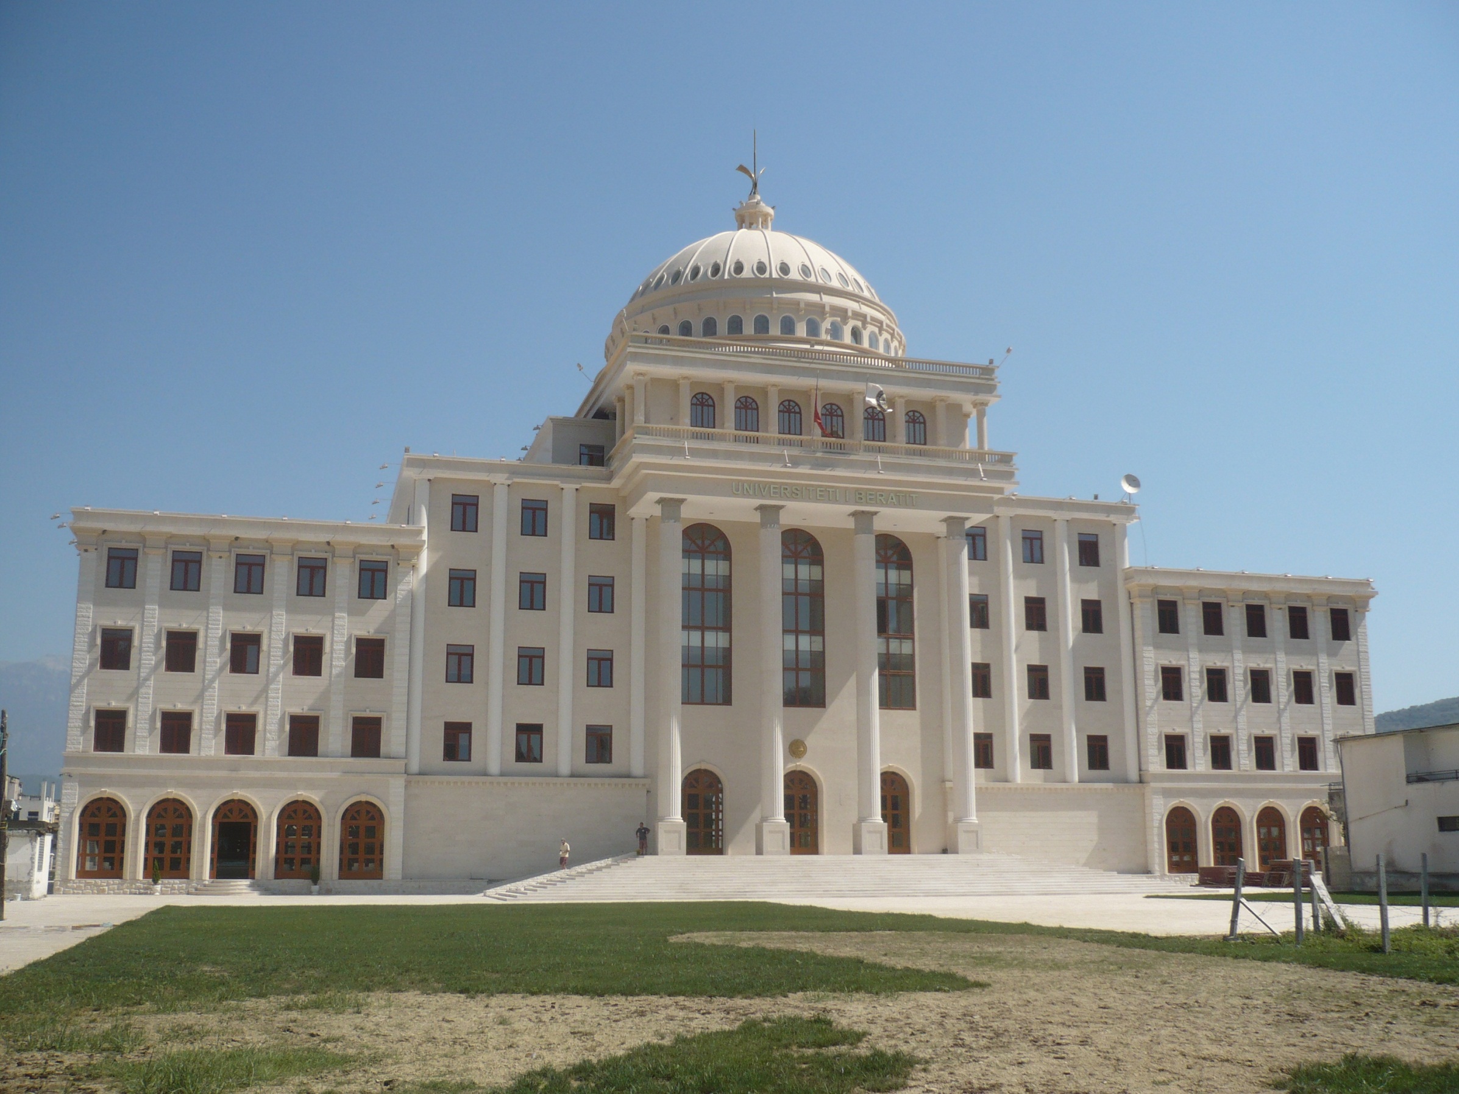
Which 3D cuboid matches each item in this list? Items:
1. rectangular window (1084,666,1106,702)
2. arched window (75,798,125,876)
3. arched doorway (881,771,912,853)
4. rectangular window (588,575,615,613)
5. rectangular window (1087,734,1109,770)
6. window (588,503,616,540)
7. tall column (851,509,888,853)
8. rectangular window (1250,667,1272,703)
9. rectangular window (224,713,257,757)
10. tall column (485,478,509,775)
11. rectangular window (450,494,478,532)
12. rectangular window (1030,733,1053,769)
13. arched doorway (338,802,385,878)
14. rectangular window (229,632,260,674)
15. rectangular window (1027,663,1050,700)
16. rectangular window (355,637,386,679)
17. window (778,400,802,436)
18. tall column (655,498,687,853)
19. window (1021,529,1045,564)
[{"bbox_3d":[23.129,8.655,93.349,1.551,2.211,0.200,3,-12,-15],"label":"rectangular window"},{"bbox_3d":[-31.920,14.759,74.907,2.280,4.100,0.250,3,-12,-15],"label":"arched window"},{"bbox_3d":[9.466,15.613,86.573,2.481,4.768,0.300,3,-12,-16],"label":"arched doorway"},{"bbox_3d":[-7.627,2.809,87.588,1.523,2.173,0.200,3,-11,-16],"label":"rectangular window"},{"bbox_3d":[22.433,12.511,89.593,1.436,2.085,0.180,3,-12,-15],"label":"rectangular window"},{"bbox_3d":[-7.476,-1.504,86.688,1.551,2.211,0.200,3,-12,-15],"label":"window"},{"bbox_3d":[7.803,7.555,83.221,1.520,19.330,1.520,3,-12,-15],"label":"tall column"},{"bbox_3d":[34.305,8.944,95.275,1.490,2.140,0.200,3,-12,-15],"label":"rectangular window"},{"bbox_3d":[-25.771,9.882,77.745,1.490,2.140,0.200,3,-12,-15],"label":"rectangular window"},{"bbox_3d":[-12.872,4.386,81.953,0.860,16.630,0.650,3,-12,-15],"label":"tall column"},{"bbox_3d":[-14.843,-1.862,83.003,1.464,2.109,0.200,3,-12,-15],"label":"rectangular window"},{"bbox_3d":[19.024,12.508,89.938,1.444,2.083,0.200,3,-12,-16],"label":"rectangular window"},{"bbox_3d":[-19.530,15.563,78.374,2.280,4.100,0.250,3,-12,-15],"label":"arched doorway"},{"bbox_3d":[-25.810,5.709,78.597,1.490,2.140,0.200,3,-12,-15],"label":"rectangular window"},{"bbox_3d":[19.760,8.655,94.538,1.491,2.182,0.200,3,-11,-16],"label":"rectangular window"},{"bbox_3d":[-19.276,5.966,79.148,1.444,2.077,0.200,3,-12,-16],"label":"rectangular window"},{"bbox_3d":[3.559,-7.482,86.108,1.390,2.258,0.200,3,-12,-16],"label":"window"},{"bbox_3d":[-3.195,6.953,80.374,1.491,19.256,1.491,3,-12,-16],"label":"tall column"},{"bbox_3d":[19.769,-0.019,96.205,1.491,2.167,0.200,3,-11,-16],"label":"window"}]

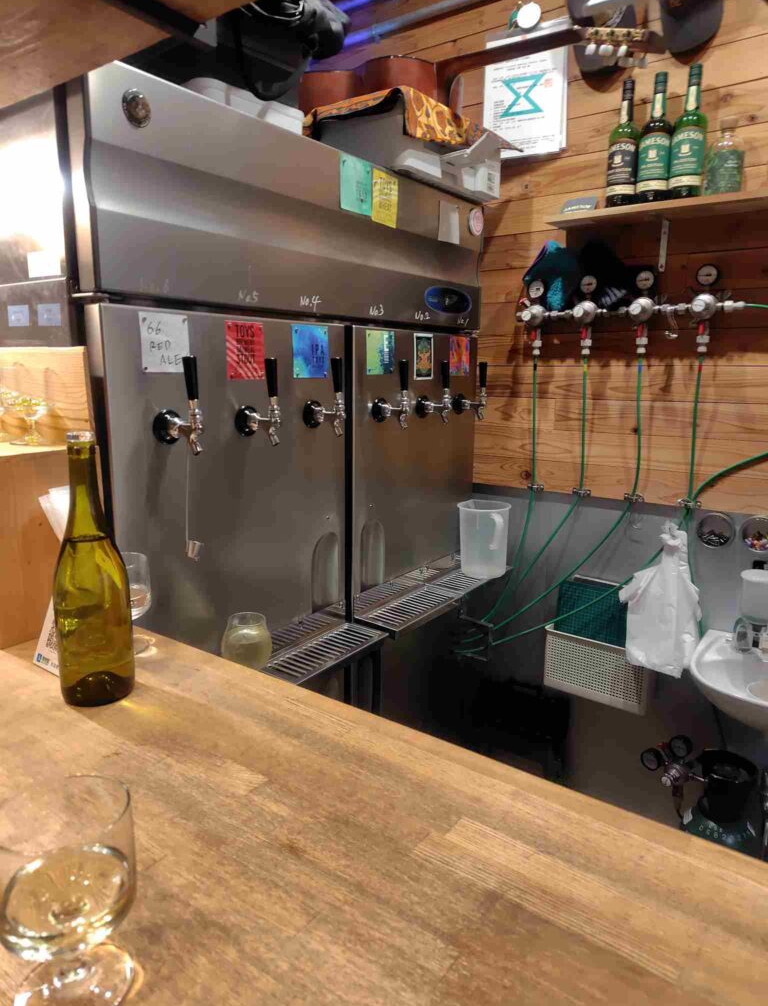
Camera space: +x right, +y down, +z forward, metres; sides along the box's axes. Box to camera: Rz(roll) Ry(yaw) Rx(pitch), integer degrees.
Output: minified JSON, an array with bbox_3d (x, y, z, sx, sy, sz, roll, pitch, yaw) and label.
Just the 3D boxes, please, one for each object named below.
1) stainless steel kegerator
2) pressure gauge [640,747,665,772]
[{"bbox_3d":[-0.360,0.163,1.809,0.810,1.910,1.200,8,14,35],"label":"stainless steel kegerator"},{"bbox_3d":[0.612,0.583,1.548,0.031,0.050,0.050,-8,14,-36],"label":"pressure gauge"}]

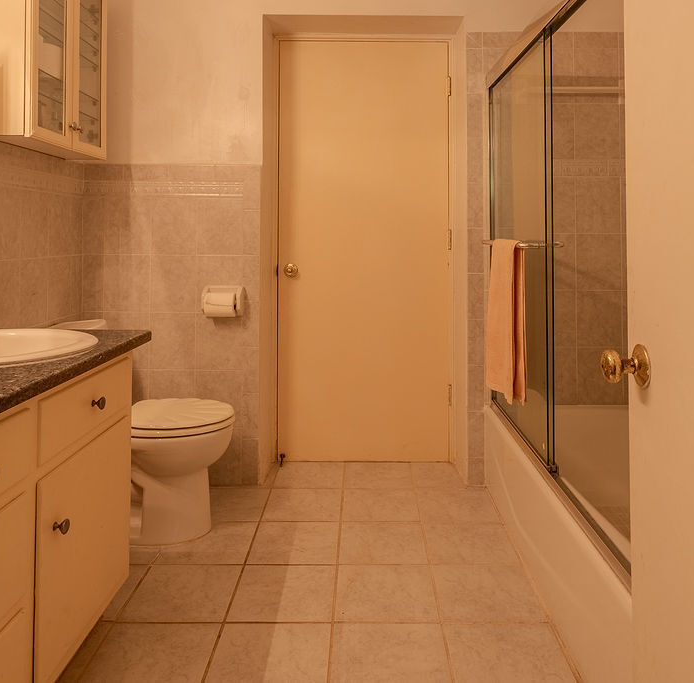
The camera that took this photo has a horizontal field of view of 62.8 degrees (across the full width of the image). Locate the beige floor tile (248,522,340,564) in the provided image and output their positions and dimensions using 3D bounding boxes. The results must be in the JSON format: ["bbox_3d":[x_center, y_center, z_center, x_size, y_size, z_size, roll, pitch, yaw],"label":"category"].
[{"bbox_3d":[-0.185,0.733,2.064,0.313,0.012,0.296,-1,10,2],"label":"beige floor tile"}]

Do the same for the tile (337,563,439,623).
[{"bbox_3d":[0.120,0.781,1.764,0.313,0.012,0.296,-1,10,2],"label":"tile"}]

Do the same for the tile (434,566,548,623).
[{"bbox_3d":[0.429,0.770,1.742,0.305,0.010,0.300,-1,9,2],"label":"tile"}]

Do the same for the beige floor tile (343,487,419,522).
[{"bbox_3d":[0.134,0.676,2.346,0.305,0.010,0.300,-1,9,2],"label":"beige floor tile"}]

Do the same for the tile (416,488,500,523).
[{"bbox_3d":[0.445,0.672,2.337,0.305,0.010,0.300,-1,9,2],"label":"tile"}]

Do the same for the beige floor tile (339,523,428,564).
[{"bbox_3d":[0.128,0.729,2.055,0.313,0.012,0.296,-1,10,2],"label":"beige floor tile"}]

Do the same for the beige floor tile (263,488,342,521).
[{"bbox_3d":[-0.178,0.680,2.356,0.313,0.012,0.296,-1,10,2],"label":"beige floor tile"}]

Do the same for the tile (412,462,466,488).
[{"bbox_3d":[0.416,0.621,2.630,0.232,0.012,0.296,-1,10,2],"label":"tile"}]

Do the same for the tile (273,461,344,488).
[{"bbox_3d":[-0.170,0.628,2.647,0.313,0.012,0.296,-1,10,2],"label":"tile"}]

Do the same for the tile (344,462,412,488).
[{"bbox_3d":[0.143,0.624,2.638,0.313,0.012,0.296,-1,10,2],"label":"tile"}]

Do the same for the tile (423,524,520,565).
[{"bbox_3d":[0.437,0.721,2.039,0.305,0.010,0.300,-1,9,2],"label":"tile"}]

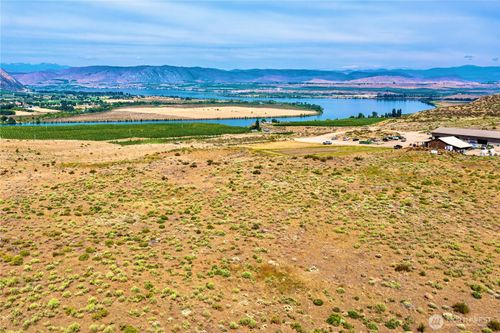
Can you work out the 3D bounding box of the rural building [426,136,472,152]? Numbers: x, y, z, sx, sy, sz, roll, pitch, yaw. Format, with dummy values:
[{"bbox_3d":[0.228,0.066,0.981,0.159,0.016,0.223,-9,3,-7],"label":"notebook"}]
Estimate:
[{"bbox_3d":[111.206,-12.890,218.914,11.945,6.522,21.689,-8,15,-31],"label":"rural building"}]

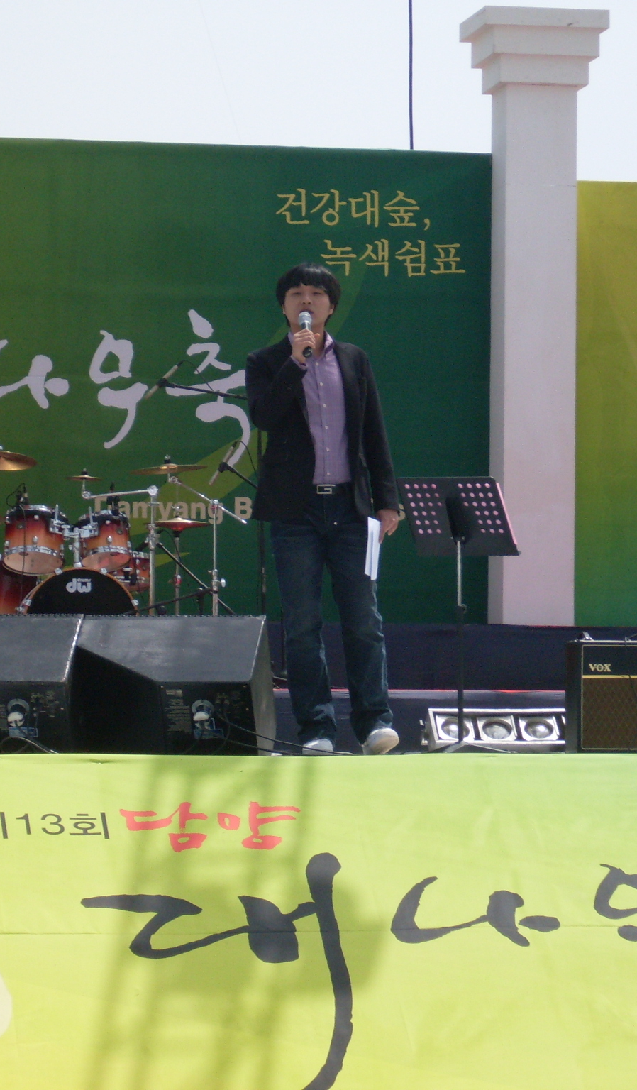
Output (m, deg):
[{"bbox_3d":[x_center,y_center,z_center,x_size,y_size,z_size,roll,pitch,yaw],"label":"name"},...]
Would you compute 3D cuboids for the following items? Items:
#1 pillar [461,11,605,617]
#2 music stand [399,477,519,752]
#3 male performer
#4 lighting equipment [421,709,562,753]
[{"bbox_3d":[1.200,-1.235,26.500,0.690,3.400,0.690,1,-2,-9],"label":"pillar"},{"bbox_3d":[0.545,0.274,18.600,0.480,1.080,0.430,-1,-2,25],"label":"music stand"},{"bbox_3d":[0.021,-0.131,17.250,0.550,1.760,0.380,1,-2,-3],"label":"male performer"},{"bbox_3d":[0.790,0.751,19.300,0.740,0.190,0.200,1,-16,-9],"label":"lighting equipment"}]

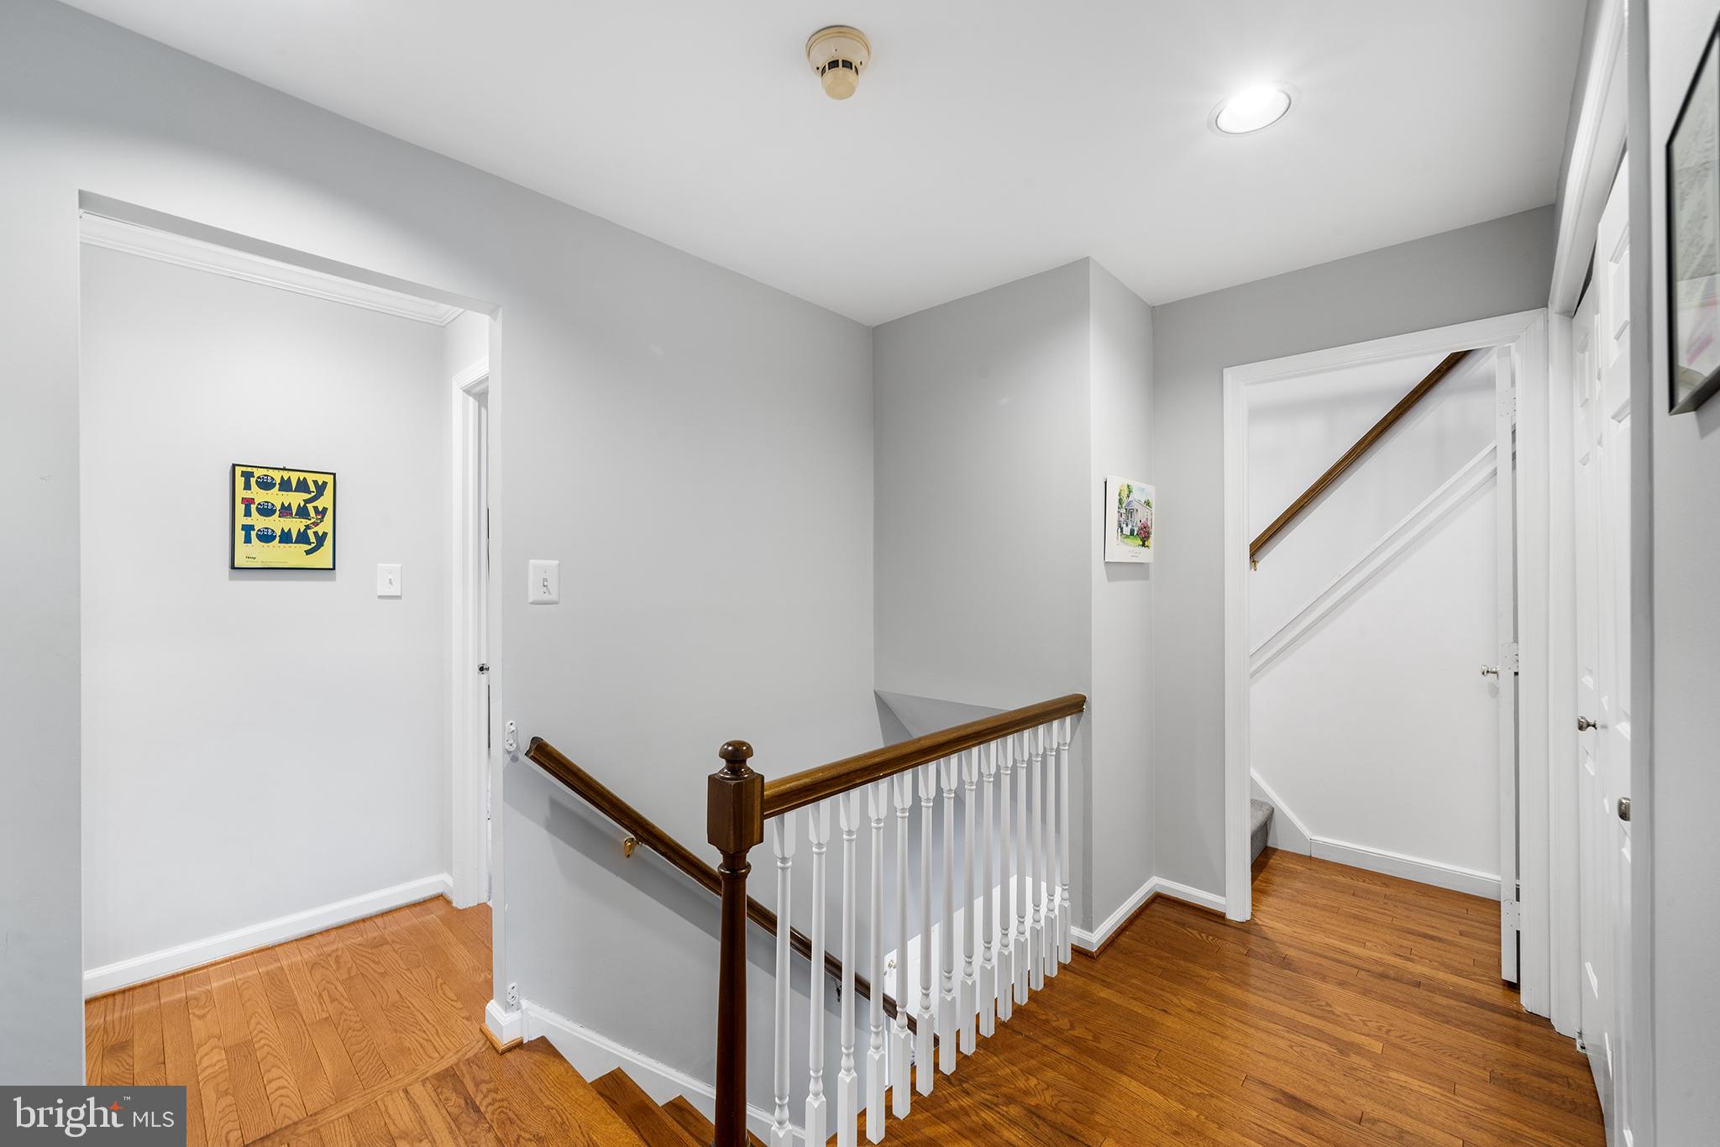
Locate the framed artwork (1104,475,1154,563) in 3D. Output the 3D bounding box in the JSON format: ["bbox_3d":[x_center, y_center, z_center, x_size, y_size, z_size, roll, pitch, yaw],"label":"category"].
[{"bbox_3d":[1.040,-0.198,2.574,0.020,0.314,0.460,0,0,43],"label":"framed artwork"}]

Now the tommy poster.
[{"bbox_3d":[-2.094,-0.195,2.437,0.022,0.371,0.289,0,0,43],"label":"tommy poster"}]

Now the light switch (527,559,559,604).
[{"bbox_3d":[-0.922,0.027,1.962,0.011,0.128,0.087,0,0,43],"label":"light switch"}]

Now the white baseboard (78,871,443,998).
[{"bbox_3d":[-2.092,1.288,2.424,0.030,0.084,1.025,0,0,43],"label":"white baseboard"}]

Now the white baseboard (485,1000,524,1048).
[{"bbox_3d":[-1.026,1.280,1.925,0.130,0.084,0.068,0,0,43],"label":"white baseboard"}]

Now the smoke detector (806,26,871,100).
[{"bbox_3d":[-0.044,-1.068,1.423,0.132,0.090,0.132,0,0,-2],"label":"smoke detector"}]

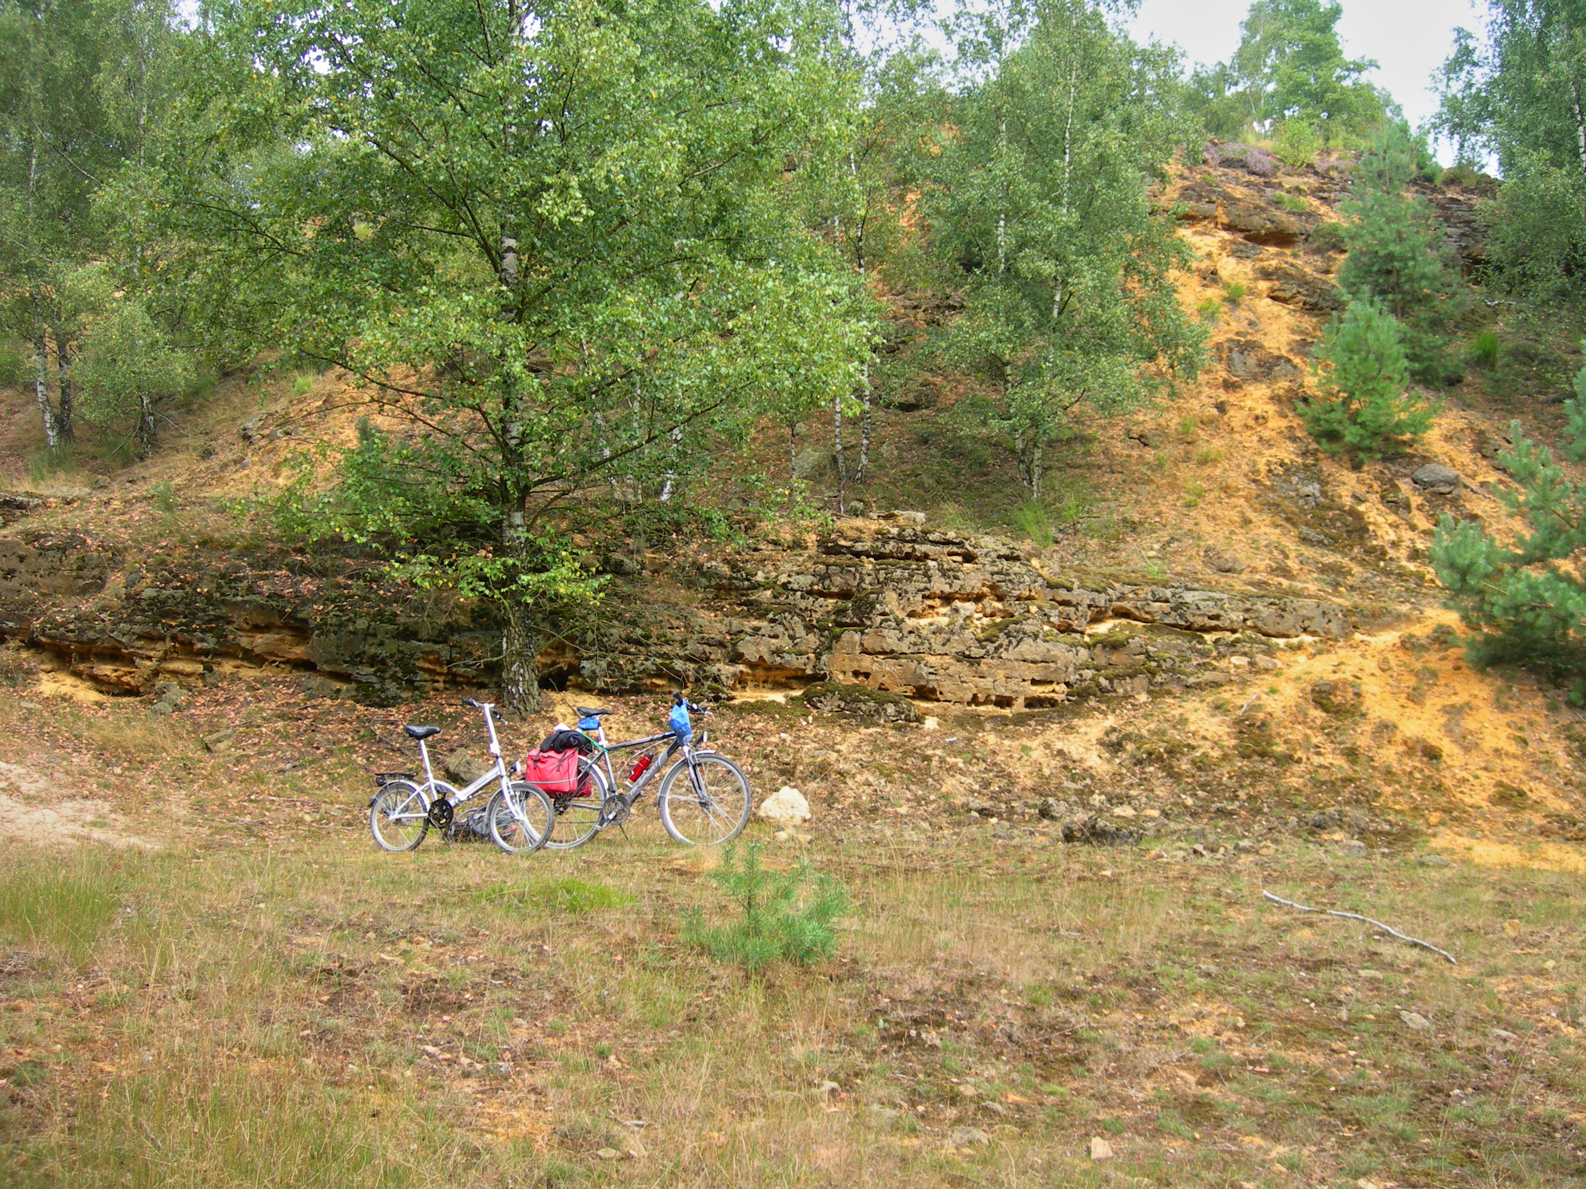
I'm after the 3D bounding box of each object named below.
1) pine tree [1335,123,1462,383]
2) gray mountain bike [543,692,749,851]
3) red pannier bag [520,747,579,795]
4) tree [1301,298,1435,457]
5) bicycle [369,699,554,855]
[{"bbox_3d":[8.021,-4.477,23.000,1.650,3.400,1.600,0,-1,0],"label":"pine tree"},{"bbox_3d":[-1.168,1.314,12.870,1.780,1.140,0.600,0,-5,13],"label":"gray mountain bike"},{"bbox_3d":[-1.778,1.292,12.780,0.350,0.320,0.160,0,-1,13],"label":"red pannier bag"},{"bbox_3d":[6.711,-2.528,20.300,1.560,1.860,1.500,0,-1,0],"label":"tree"},{"bbox_3d":[-2.417,1.323,12.600,1.520,1.120,0.560,0,-5,21],"label":"bicycle"}]

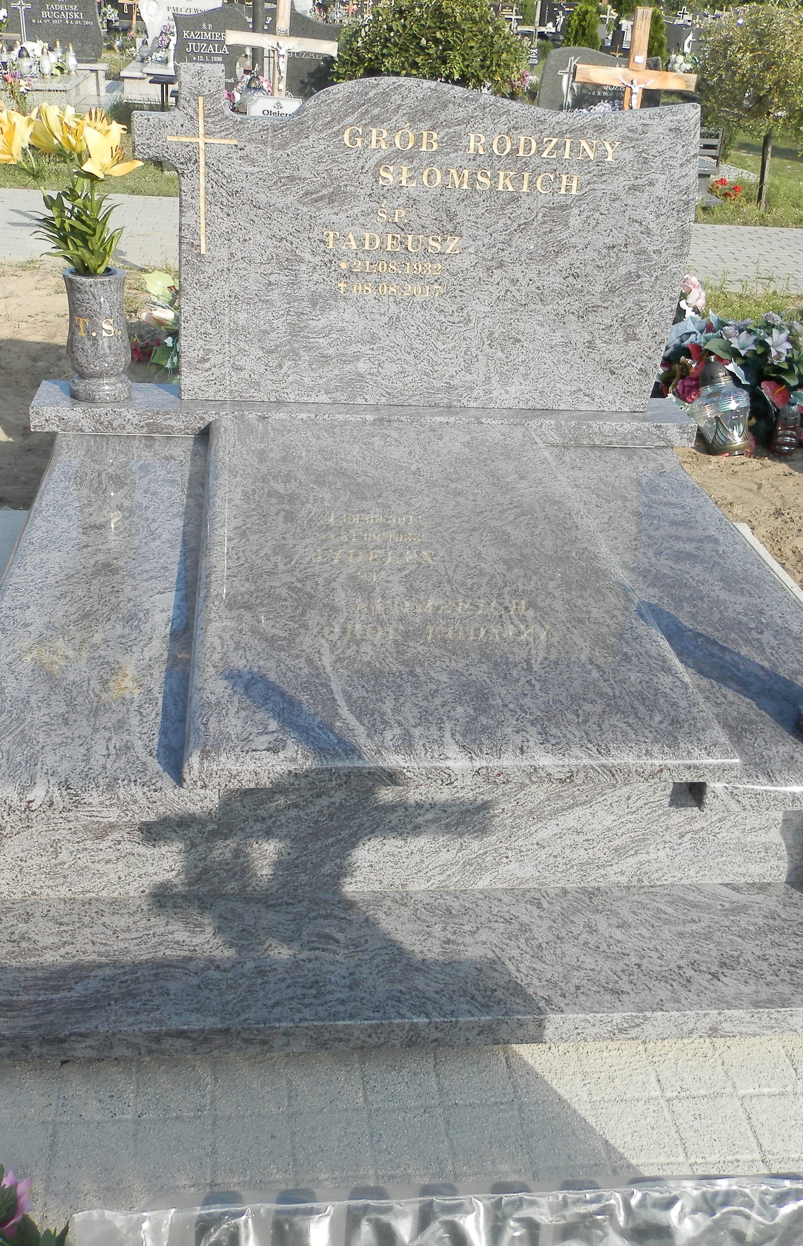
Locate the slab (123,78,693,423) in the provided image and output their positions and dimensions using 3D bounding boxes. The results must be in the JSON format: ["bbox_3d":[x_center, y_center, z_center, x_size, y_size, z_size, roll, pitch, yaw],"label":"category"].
[{"bbox_3d":[0.024,-0.970,3.122,1.392,0.818,0.070,0,29,-7],"label":"slab"}]

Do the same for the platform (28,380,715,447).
[{"bbox_3d":[-0.081,-0.551,3.170,1.709,0.063,0.224,1,28,-7],"label":"platform"}]

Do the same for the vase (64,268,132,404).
[{"bbox_3d":[-0.754,-0.717,3.005,0.149,0.303,0.149,1,29,-7],"label":"vase"}]

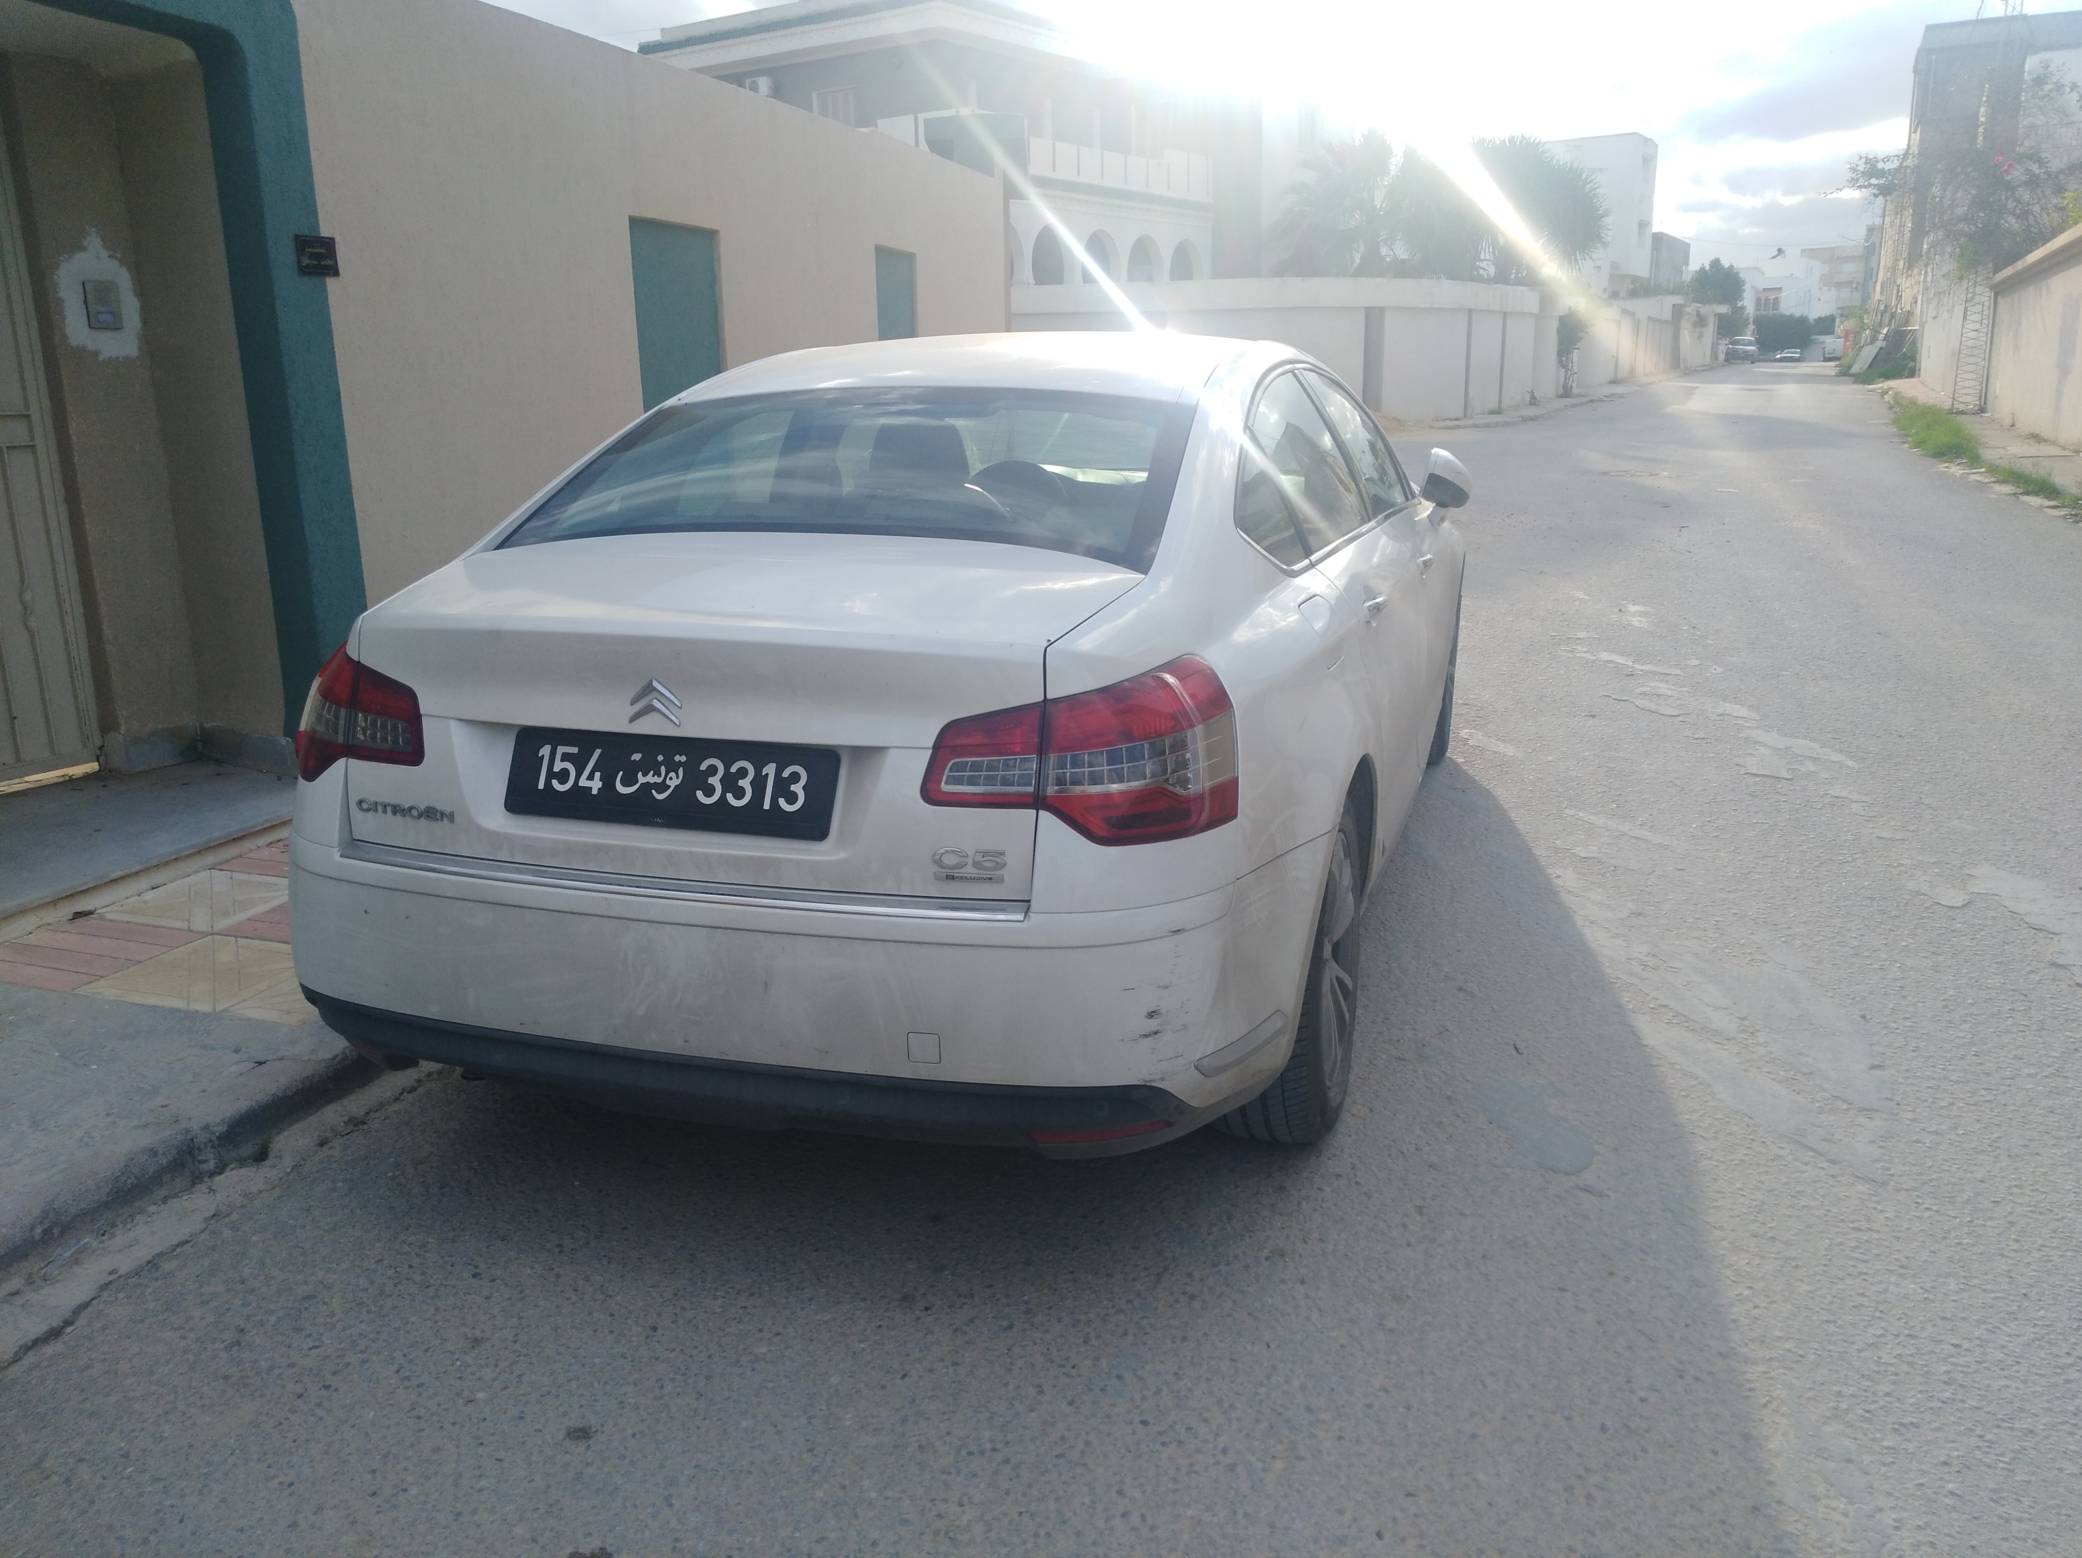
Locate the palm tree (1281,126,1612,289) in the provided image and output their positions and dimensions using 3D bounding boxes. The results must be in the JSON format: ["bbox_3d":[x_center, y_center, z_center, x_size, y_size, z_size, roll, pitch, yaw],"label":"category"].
[{"bbox_3d":[8.801,-11.354,34.819,7.100,5.750,4.800,3,15,13],"label":"palm tree"}]

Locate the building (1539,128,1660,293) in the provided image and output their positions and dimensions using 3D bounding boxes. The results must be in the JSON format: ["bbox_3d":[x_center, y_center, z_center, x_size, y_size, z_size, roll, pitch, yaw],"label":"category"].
[{"bbox_3d":[24.619,-24.546,74.079,7.500,9.800,8.500,7,16,27],"label":"building"}]

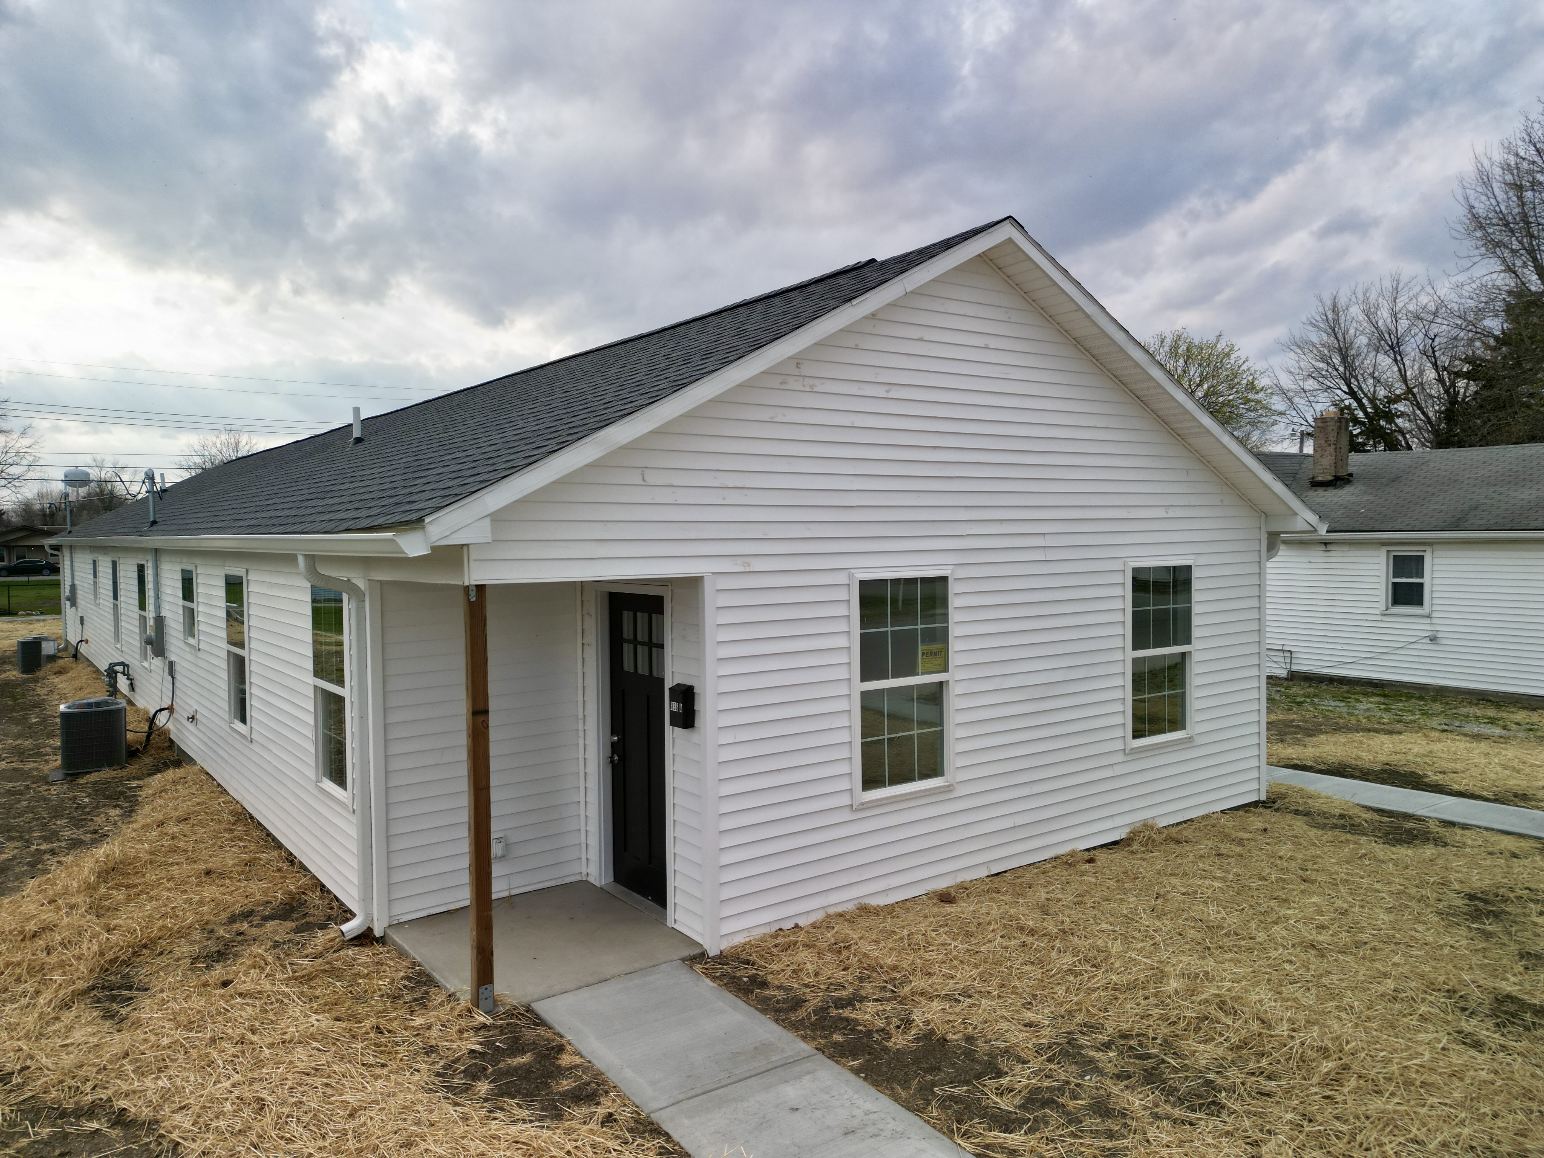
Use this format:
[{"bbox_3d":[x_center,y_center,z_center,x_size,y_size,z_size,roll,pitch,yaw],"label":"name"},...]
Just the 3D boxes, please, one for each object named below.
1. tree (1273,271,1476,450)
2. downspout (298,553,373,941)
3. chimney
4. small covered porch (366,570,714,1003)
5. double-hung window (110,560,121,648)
[{"bbox_3d":[22.594,-5.360,40.242,6.800,12.142,6.800,1,3,29],"label":"tree"},{"bbox_3d":[-2.702,1.023,6.631,0.370,2.420,0.090,-2,3,-36],"label":"downspout"},{"bbox_3d":[10.497,-2.446,20.100,0.500,1.380,0.450,-2,3,-36],"label":"chimney"},{"bbox_3d":[-1.411,1.083,6.457,1.500,2.200,1.580,-2,3,-36],"label":"small covered porch"},{"bbox_3d":[-11.061,0.438,18.062,0.090,1.530,0.940,-2,3,-36],"label":"double-hung window"}]

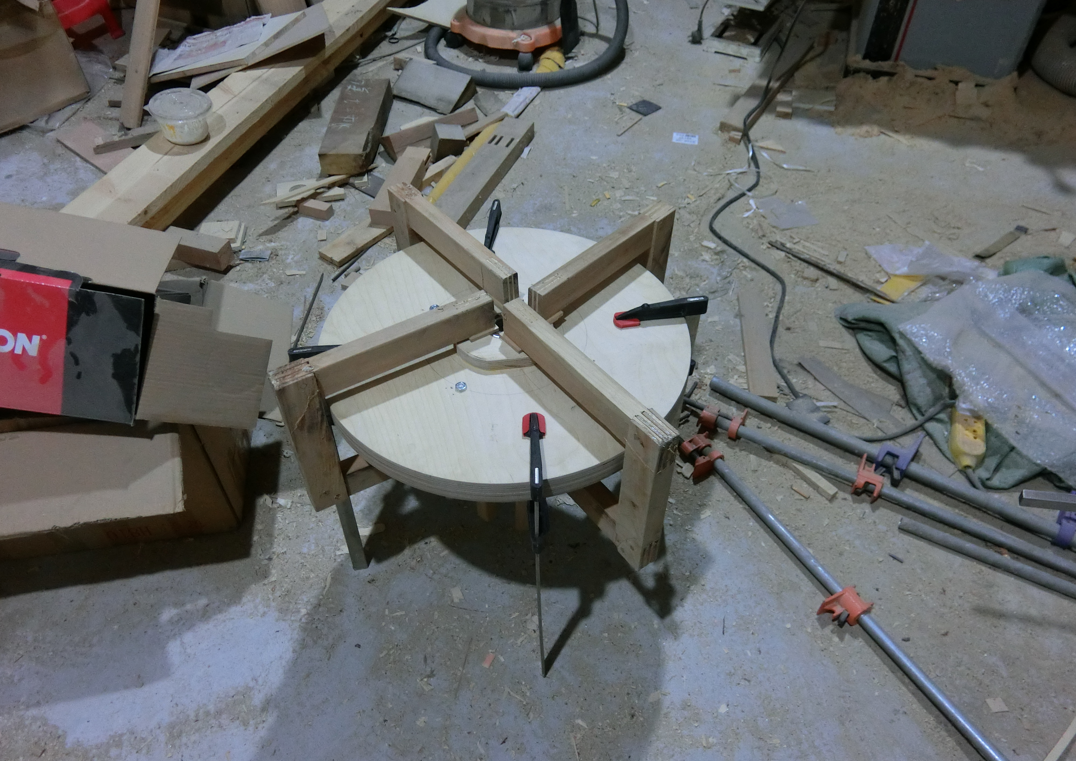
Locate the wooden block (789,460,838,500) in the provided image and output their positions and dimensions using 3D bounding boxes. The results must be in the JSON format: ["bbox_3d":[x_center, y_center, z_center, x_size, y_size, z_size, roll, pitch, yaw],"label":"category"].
[{"bbox_3d":[0.502,0.182,1.417,0.020,0.014,0.090,-28,52,-25],"label":"wooden block"}]

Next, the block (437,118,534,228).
[{"bbox_3d":[-0.148,-0.585,2.151,0.093,0.040,0.540,14,48,14],"label":"block"}]

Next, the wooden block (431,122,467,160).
[{"bbox_3d":[-0.250,-0.663,2.172,0.072,0.070,0.079,-3,49,-20],"label":"wooden block"}]

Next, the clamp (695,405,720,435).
[{"bbox_3d":[0.328,0.075,1.501,0.034,0.036,0.034,23,50,21],"label":"clamp"}]

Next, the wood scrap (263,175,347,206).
[{"bbox_3d":[-0.616,-0.502,2.051,0.235,0.024,0.022,-22,49,-27],"label":"wood scrap"}]

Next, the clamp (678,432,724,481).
[{"bbox_3d":[0.301,0.144,1.435,0.062,0.040,0.066,-23,50,-20],"label":"clamp"}]

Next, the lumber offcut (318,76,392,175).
[{"bbox_3d":[-0.522,-0.739,2.250,0.134,0.067,0.401,0,48,2],"label":"lumber offcut"}]

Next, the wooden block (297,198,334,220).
[{"bbox_3d":[-0.569,-0.439,1.994,0.080,0.028,0.033,15,46,15],"label":"wooden block"}]

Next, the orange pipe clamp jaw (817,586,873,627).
[{"bbox_3d":[0.471,0.346,1.182,0.074,0.050,0.048,-21,48,-21],"label":"orange pipe clamp jaw"}]

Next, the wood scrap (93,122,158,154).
[{"bbox_3d":[-1.174,-0.702,2.246,0.203,0.022,0.045,-25,50,-23],"label":"wood scrap"}]

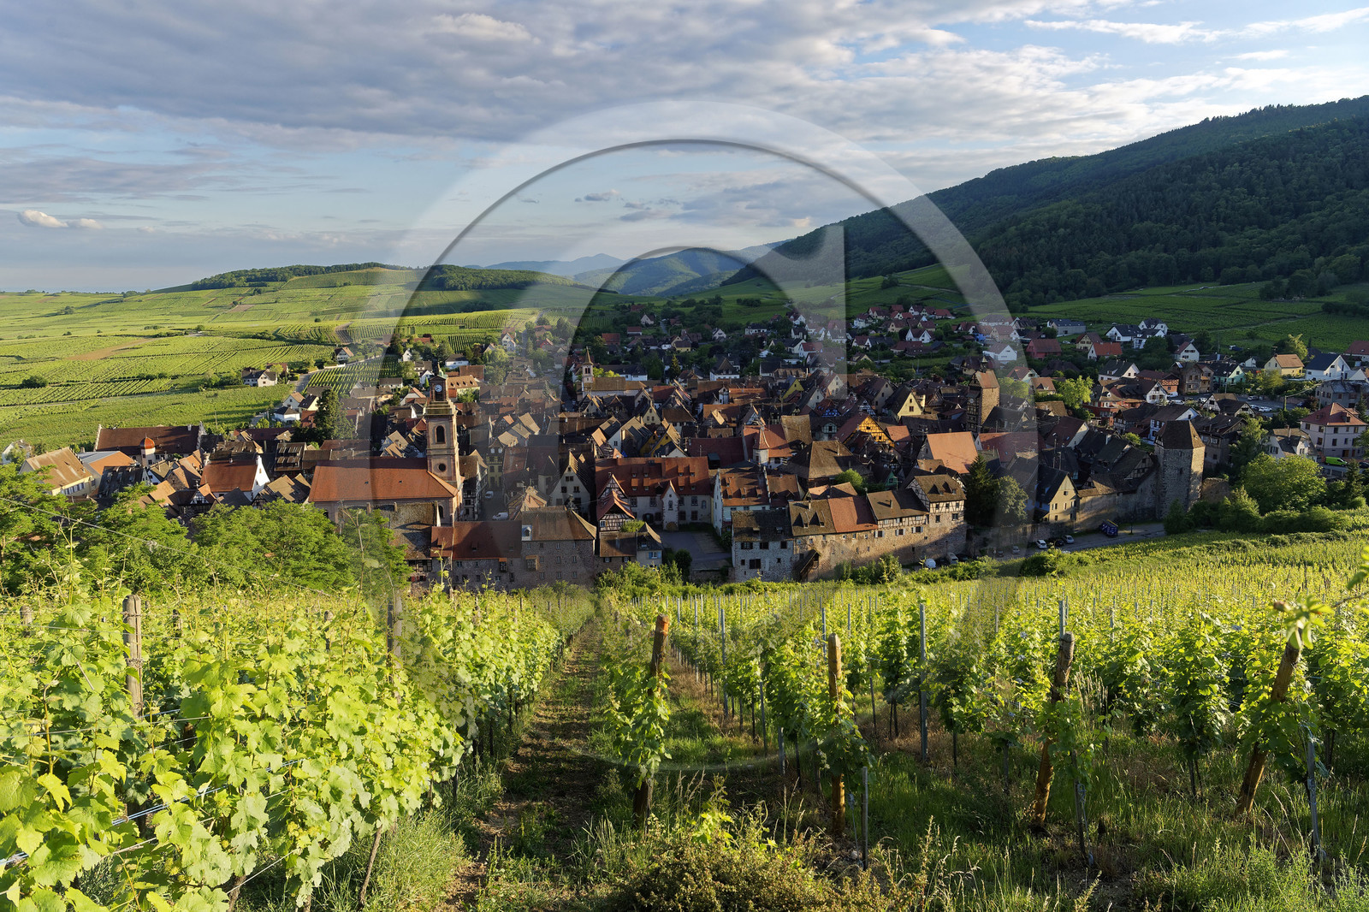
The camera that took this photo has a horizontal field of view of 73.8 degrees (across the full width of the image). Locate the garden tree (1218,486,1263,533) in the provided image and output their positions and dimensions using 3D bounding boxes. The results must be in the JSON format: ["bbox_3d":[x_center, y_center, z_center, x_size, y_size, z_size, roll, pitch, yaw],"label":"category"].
[{"bbox_3d":[113.888,11.064,187.000,7.923,9.427,7.923,0,11,0],"label":"garden tree"}]

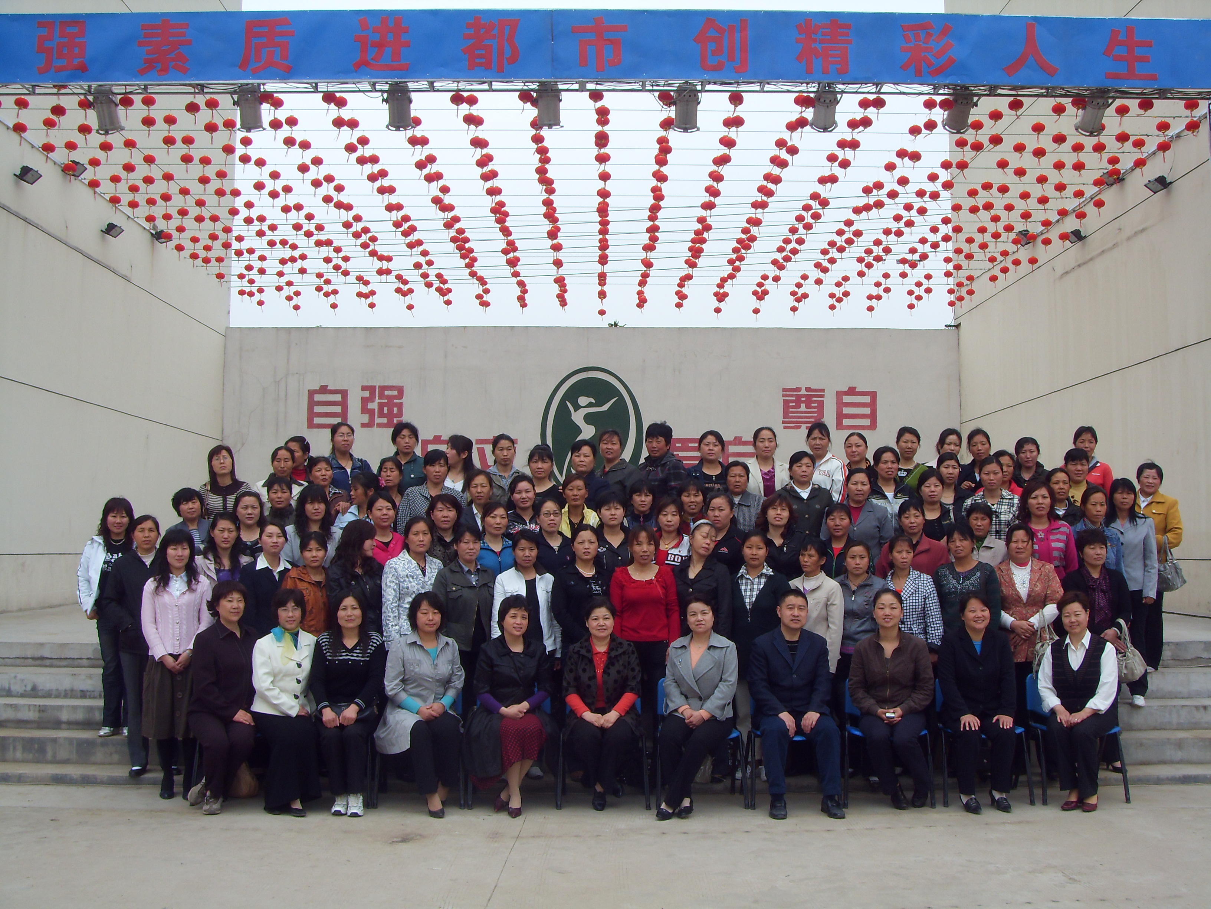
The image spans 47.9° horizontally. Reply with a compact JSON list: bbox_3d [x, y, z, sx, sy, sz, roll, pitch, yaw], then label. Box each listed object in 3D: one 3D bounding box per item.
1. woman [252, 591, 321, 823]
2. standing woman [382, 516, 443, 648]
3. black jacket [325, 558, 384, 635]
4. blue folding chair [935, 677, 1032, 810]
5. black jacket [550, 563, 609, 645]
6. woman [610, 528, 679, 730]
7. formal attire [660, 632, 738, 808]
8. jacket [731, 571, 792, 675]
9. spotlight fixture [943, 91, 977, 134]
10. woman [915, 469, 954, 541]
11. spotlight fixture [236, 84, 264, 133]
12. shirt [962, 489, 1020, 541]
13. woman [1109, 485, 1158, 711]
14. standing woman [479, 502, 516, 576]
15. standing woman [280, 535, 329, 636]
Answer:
[{"bbox_3d":[-1.883,1.430,8.048,0.440,1.270,0.660,1,-4,-18],"label":"woman"},{"bbox_3d":[-1.265,1.224,8.967,0.430,1.640,0.300,1,-4,-16],"label":"standing woman"},{"bbox_3d":[-1.616,0.971,8.777,0.440,0.620,0.300,2,-4,-30],"label":"black jacket"},{"bbox_3d":[2.244,1.685,8.204,0.510,0.755,0.540,0,-4,0],"label":"blue folding chair"},{"bbox_3d":[-0.159,1.034,8.980,0.430,0.660,0.280,1,-4,-10],"label":"black jacket"},{"bbox_3d":[0.250,1.228,8.534,0.460,1.549,0.300,0,-4,0],"label":"woman"},{"bbox_3d":[0.545,1.527,7.974,0.480,0.960,0.640,0,-4,5],"label":"formal attire"},{"bbox_3d":[0.994,1.086,8.769,0.460,0.680,0.280,-1,-4,8],"label":"jacket"},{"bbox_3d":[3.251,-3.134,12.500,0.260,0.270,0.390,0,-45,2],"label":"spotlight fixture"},{"bbox_3d":[2.277,0.919,9.459,0.440,1.637,0.290,-1,-4,10],"label":"woman"},{"bbox_3d":[-3.285,-3.189,12.600,0.280,0.410,0.280,-3,24,1],"label":"spotlight fixture"},{"bbox_3d":[2.772,0.572,9.834,0.450,0.640,0.280,0,-4,6],"label":"shirt"},{"bbox_3d":[3.641,0.957,9.437,0.420,1.568,0.300,-1,-4,16],"label":"woman"},{"bbox_3d":[-0.725,1.095,9.045,0.440,1.545,0.290,0,-4,-3],"label":"standing woman"},{"bbox_3d":[-1.976,1.292,9.006,0.460,1.551,0.290,1,-4,-20],"label":"standing woman"}]

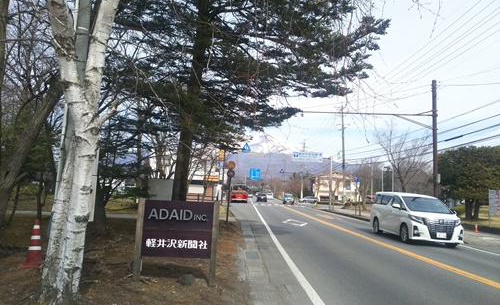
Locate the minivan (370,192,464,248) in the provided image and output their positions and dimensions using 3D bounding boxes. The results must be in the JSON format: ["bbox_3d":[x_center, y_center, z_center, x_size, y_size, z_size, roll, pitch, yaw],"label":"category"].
[{"bbox_3d":[6.553,2.566,15.212,1.870,1.910,4.930,3,-6,0],"label":"minivan"}]

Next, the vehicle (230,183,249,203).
[{"bbox_3d":[-1.460,6.268,57.729,2.400,2.800,7.200,2,-6,0],"label":"vehicle"}]

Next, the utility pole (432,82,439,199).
[{"bbox_3d":[9.269,0.100,18.596,0.240,7.580,0.240,2,-6,0],"label":"utility pole"}]

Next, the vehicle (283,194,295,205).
[{"bbox_3d":[5.425,6.690,54.073,1.500,1.580,3.500,2,-6,0],"label":"vehicle"}]

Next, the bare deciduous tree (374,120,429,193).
[{"bbox_3d":[12.451,1.141,30.559,4.600,8.280,4.600,2,-6,0],"label":"bare deciduous tree"}]

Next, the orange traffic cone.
[{"bbox_3d":[-3.353,1.406,5.887,0.380,0.700,0.380,4,-6,-18],"label":"orange traffic cone"}]

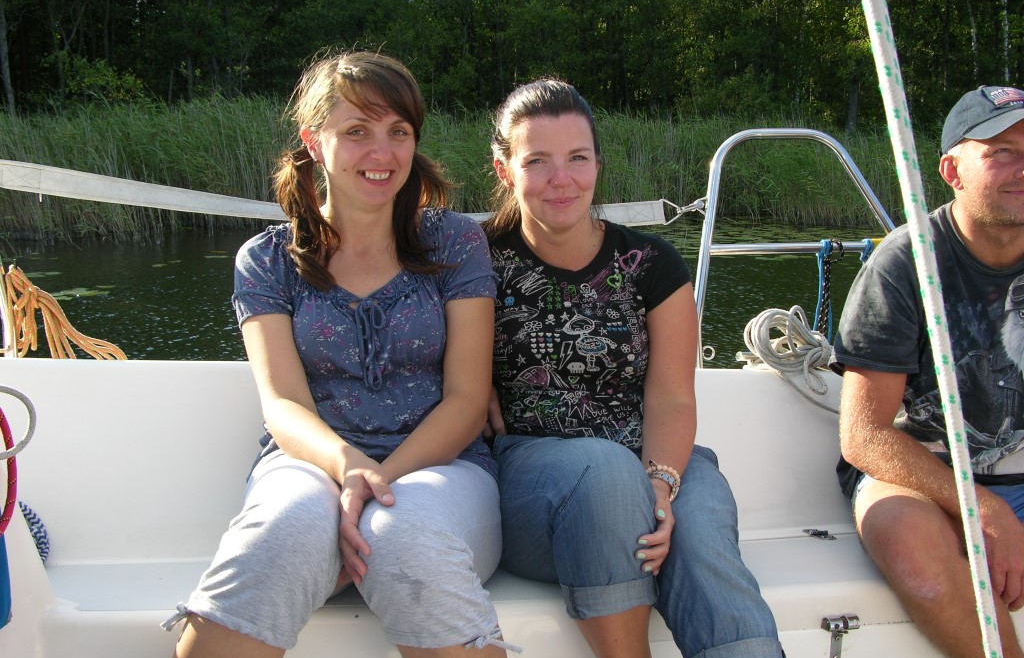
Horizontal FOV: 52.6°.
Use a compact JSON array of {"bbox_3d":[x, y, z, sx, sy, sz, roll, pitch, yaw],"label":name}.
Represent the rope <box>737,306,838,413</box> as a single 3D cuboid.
[{"bbox_3d":[0.527,0.056,1.980,0.195,0.190,0.150,-2,9,0],"label":"rope"}]

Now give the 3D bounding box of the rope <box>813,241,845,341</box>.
[{"bbox_3d":[0.648,-0.077,2.120,0.065,0.210,0.065,-2,9,0],"label":"rope"}]

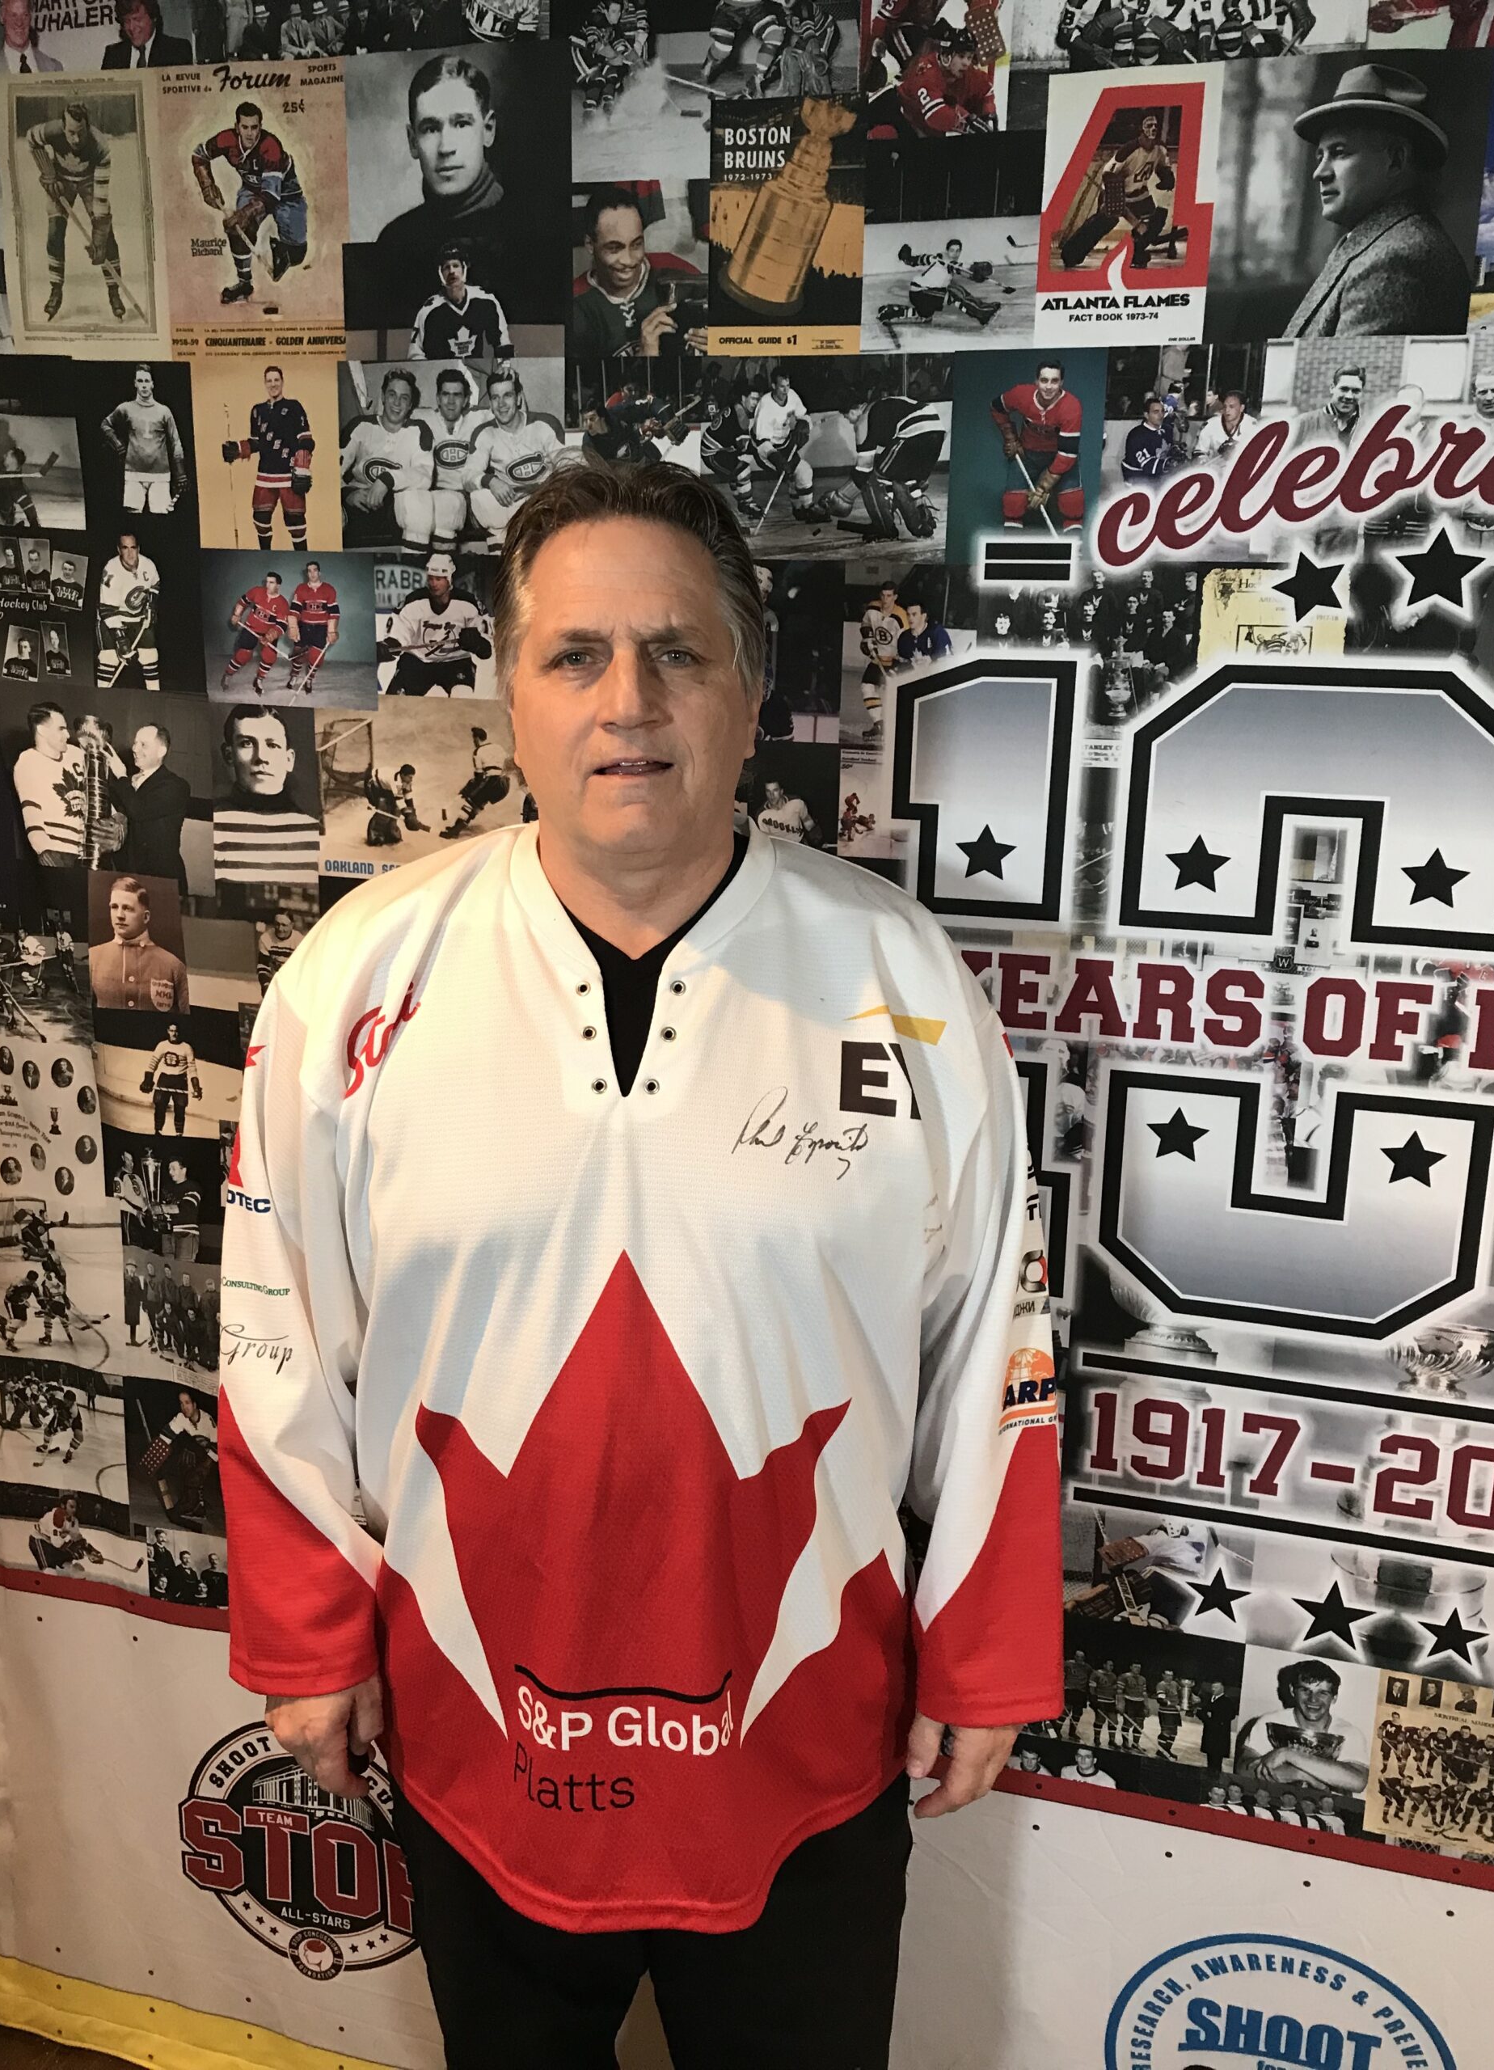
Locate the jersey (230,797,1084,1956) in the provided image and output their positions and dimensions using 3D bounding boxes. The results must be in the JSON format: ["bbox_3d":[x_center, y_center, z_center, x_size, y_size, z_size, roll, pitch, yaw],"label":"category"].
[{"bbox_3d":[-0.081,0.235,1.282,0.645,0.790,0.340,2,11,6],"label":"jersey"}]

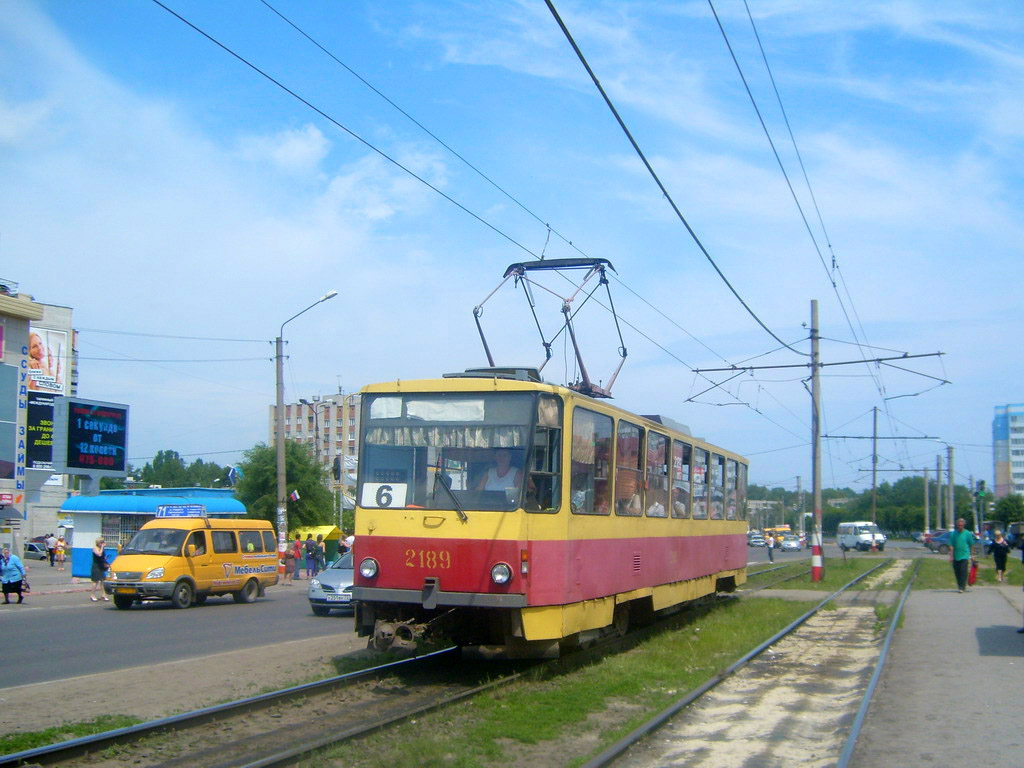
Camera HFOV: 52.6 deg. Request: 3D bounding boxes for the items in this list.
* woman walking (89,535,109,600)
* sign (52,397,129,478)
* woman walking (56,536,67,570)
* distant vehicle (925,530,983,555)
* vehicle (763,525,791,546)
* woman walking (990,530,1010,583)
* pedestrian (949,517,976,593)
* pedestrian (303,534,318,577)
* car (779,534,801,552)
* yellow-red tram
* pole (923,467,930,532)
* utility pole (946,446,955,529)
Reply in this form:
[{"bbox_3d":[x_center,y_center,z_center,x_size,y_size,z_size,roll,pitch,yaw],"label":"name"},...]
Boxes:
[{"bbox_3d":[-10.581,4.770,26.711,0.480,1.640,0.450,-3,-8,21],"label":"woman walking"},{"bbox_3d":[-19.592,2.496,48.300,0.850,3.450,3.750,-3,-9,25],"label":"sign"},{"bbox_3d":[-21.015,7.884,48.300,0.500,1.650,0.360,3,-8,-17],"label":"woman walking"},{"bbox_3d":[29.258,10.410,68.000,4.300,1.450,1.700,-1,-8,11],"label":"distant vehicle"},{"bbox_3d":[28.100,16.201,110.000,2.050,2.350,5.400,-2,-8,16],"label":"vehicle"},{"bbox_3d":[15.211,5.378,32.408,0.550,1.600,0.380,-3,-8,24],"label":"woman walking"},{"bbox_3d":[10.593,4.030,24.400,0.580,1.760,0.400,-3,-9,22],"label":"pedestrian"},{"bbox_3d":[-7.470,6.402,38.512,0.550,1.660,0.380,0,-8,3],"label":"pedestrian"},{"bbox_3d":[23.790,13.599,88.598,1.720,1.450,4.300,-2,-8,18],"label":"car"},{"bbox_3d":[1.809,2.409,18.284,2.480,3.300,14.700,-2,-8,22],"label":"yellow-red tram"},{"bbox_3d":[46.494,13.612,116.000,0.300,8.700,0.300,-2,-8,22],"label":"pole"},{"bbox_3d":[37.354,9.746,88.581,0.380,8.600,0.380,-3,-8,22],"label":"utility pole"}]

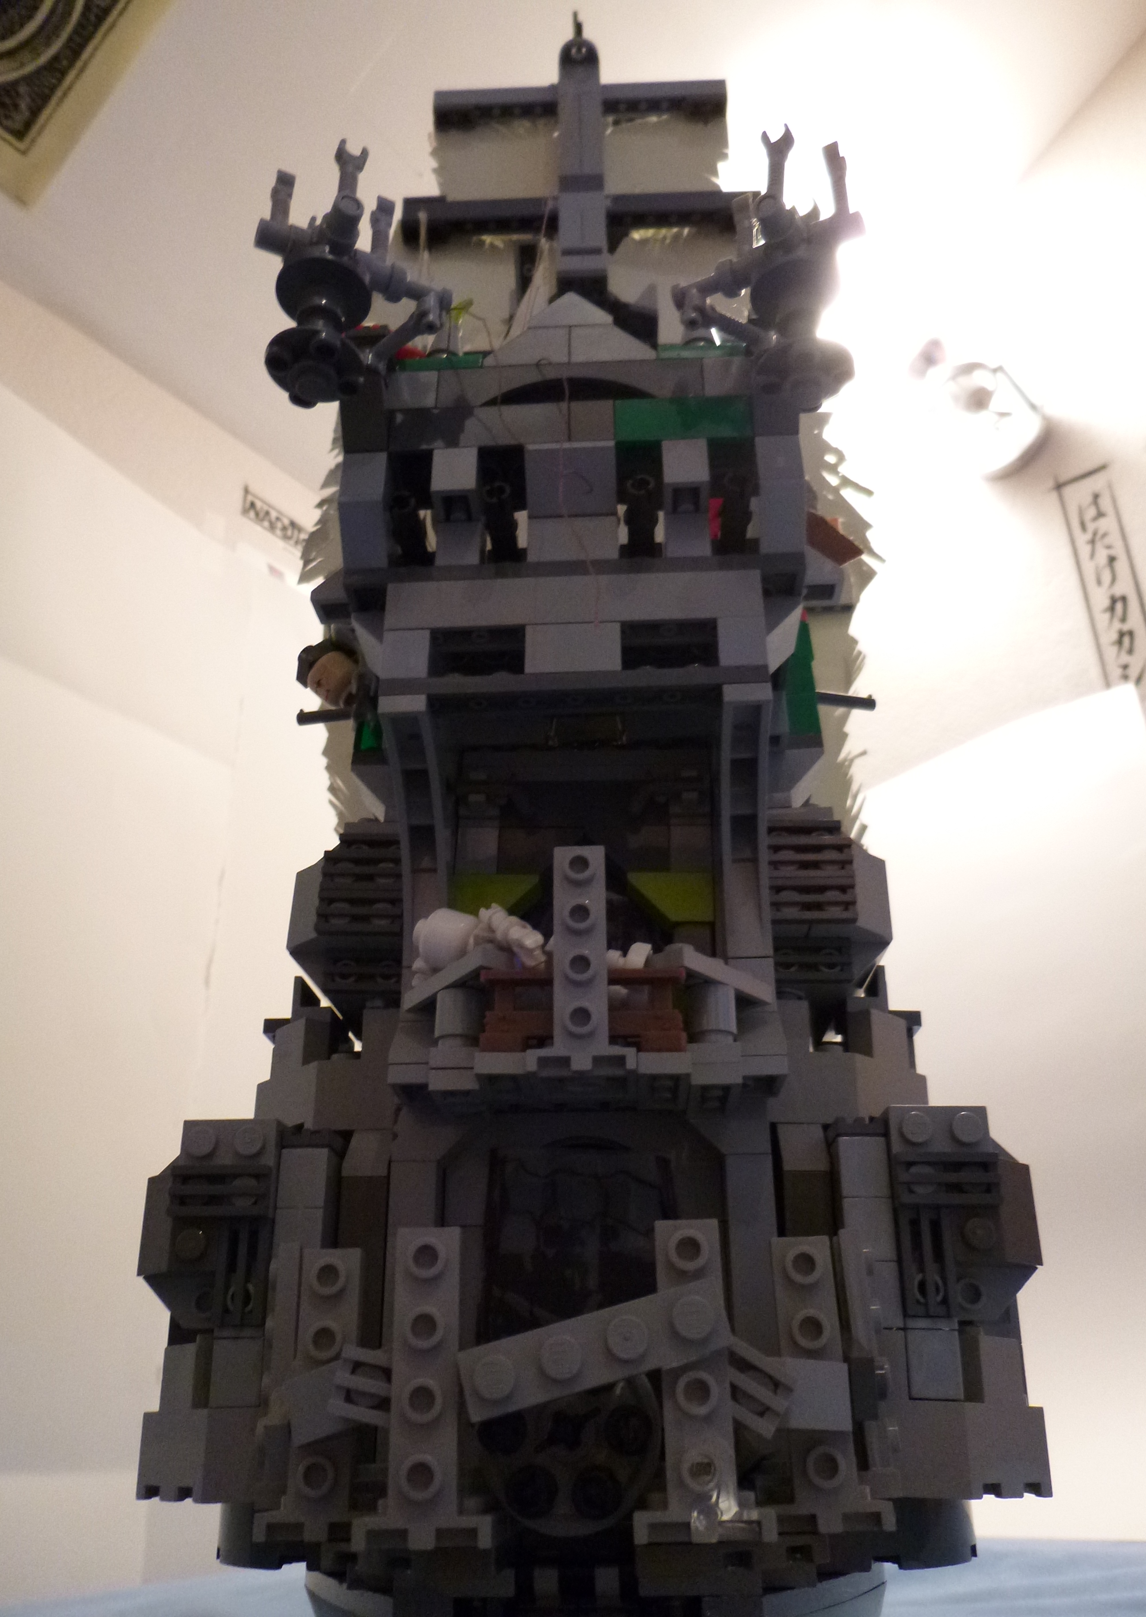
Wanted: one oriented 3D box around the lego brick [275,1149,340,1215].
[{"bbox_3d":[-0.045,0.064,0.201,0.008,0.010,0.008,-2,-25,2],"label":"lego brick"}]

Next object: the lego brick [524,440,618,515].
[{"bbox_3d":[0.000,-0.056,0.207,0.016,0.010,0.014,-2,-25,2],"label":"lego brick"}]

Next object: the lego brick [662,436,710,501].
[{"bbox_3d":[0.020,-0.058,0.204,0.008,0.010,0.008,-2,-25,2],"label":"lego brick"}]

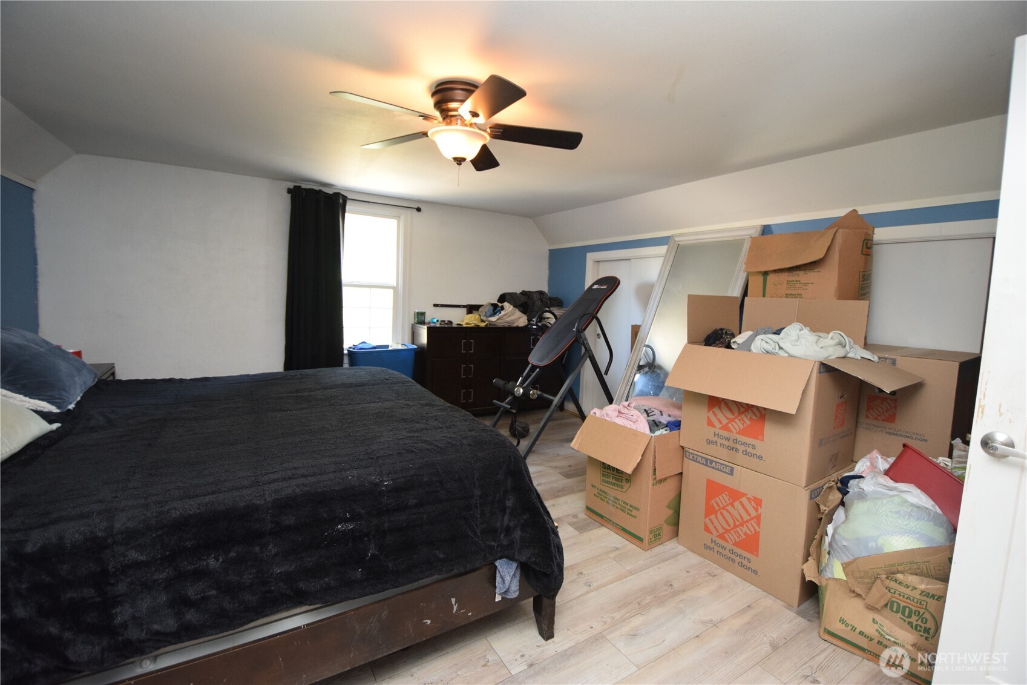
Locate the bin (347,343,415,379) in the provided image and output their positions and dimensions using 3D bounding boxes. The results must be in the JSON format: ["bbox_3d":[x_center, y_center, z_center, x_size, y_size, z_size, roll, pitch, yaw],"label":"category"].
[{"bbox_3d":[-1.162,0.256,3.830,0.580,0.430,0.400,-3,8,-35],"label":"bin"}]

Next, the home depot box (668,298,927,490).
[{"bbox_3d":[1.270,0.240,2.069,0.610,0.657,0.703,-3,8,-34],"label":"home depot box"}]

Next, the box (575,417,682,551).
[{"bbox_3d":[0.740,0.751,2.479,0.523,0.613,0.473,-3,7,-33],"label":"box"}]

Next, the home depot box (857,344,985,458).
[{"bbox_3d":[1.946,0.308,2.201,0.575,0.533,0.537,-3,8,-35],"label":"home depot box"}]

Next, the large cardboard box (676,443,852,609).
[{"bbox_3d":[1.274,0.830,2.185,0.535,0.541,0.573,-3,8,-34],"label":"large cardboard box"}]

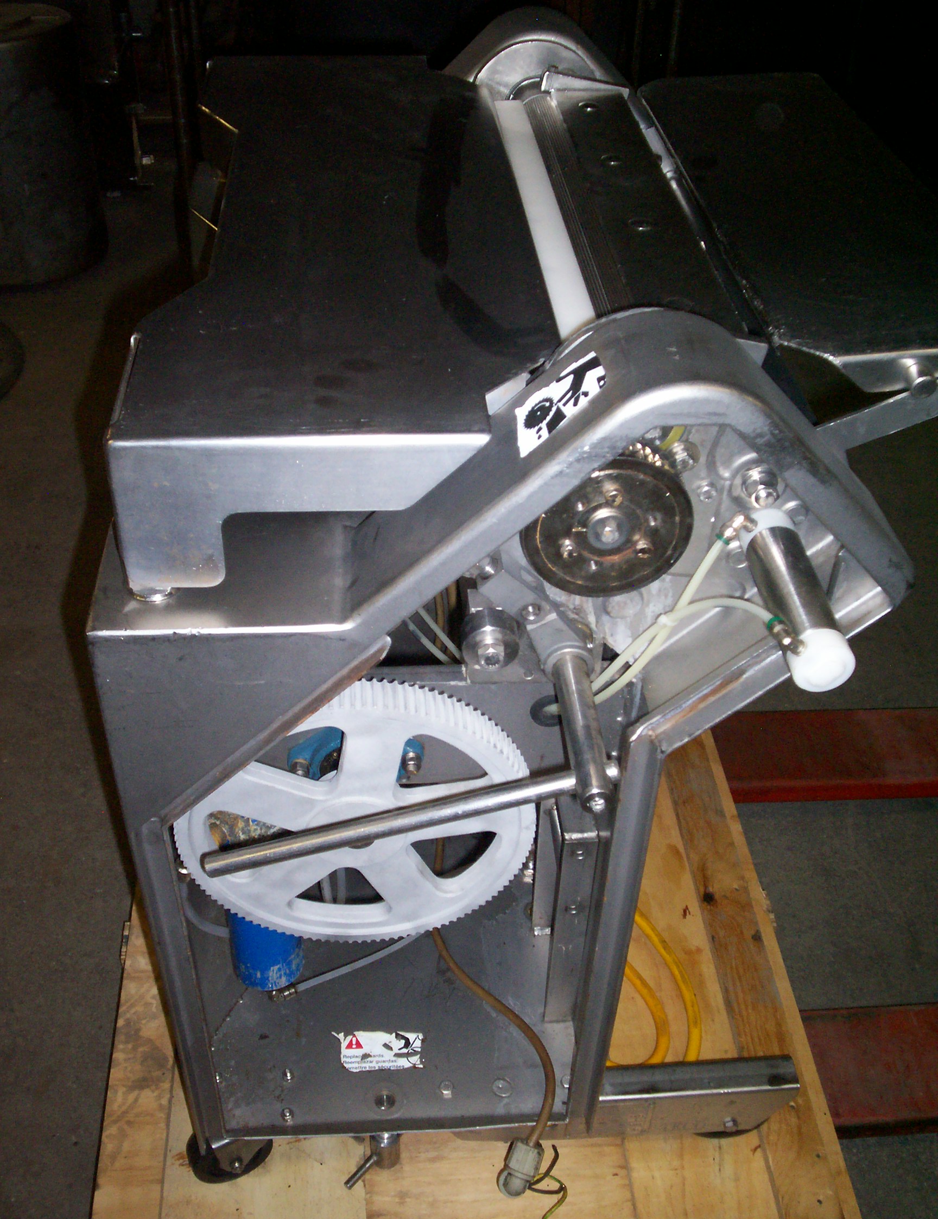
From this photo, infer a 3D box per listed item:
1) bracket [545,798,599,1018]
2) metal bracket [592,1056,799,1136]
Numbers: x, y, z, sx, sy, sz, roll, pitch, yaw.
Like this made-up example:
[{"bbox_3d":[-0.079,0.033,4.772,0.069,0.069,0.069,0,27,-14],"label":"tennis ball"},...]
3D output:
[{"bbox_3d":[0.091,0.287,1.211,0.030,0.280,0.043,-2,40,-5],"label":"bracket"},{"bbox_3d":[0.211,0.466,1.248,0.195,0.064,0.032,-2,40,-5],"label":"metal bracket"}]

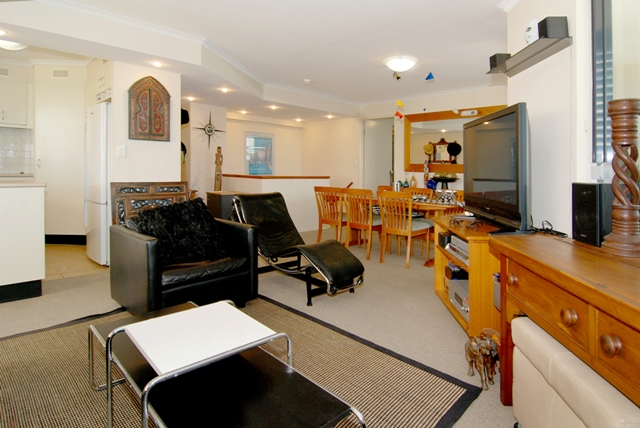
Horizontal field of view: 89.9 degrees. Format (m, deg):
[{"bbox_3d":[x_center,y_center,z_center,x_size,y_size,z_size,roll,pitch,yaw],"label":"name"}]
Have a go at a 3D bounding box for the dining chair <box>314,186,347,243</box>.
[{"bbox_3d":[0.270,0.076,4.690,0.460,0.890,0.530,5,7,44],"label":"dining chair"}]

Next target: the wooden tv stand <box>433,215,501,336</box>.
[{"bbox_3d":[1.235,0.432,2.510,0.420,0.670,0.840,1,7,5],"label":"wooden tv stand"}]

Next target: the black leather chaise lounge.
[{"bbox_3d":[-0.235,0.275,3.130,0.540,0.810,1.340,-7,9,-44],"label":"black leather chaise lounge"}]

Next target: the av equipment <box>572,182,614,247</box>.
[{"bbox_3d":[1.370,0.000,1.510,0.230,0.285,0.180,1,5,6],"label":"av equipment"}]

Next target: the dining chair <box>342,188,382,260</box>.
[{"bbox_3d":[0.650,0.116,4.370,0.460,0.890,0.530,5,7,44],"label":"dining chair"}]

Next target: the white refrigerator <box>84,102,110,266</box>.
[{"bbox_3d":[-2.470,-0.378,4.170,0.680,1.860,0.660,-5,7,-44],"label":"white refrigerator"}]

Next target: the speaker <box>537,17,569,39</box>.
[{"bbox_3d":[1.235,-0.984,1.690,0.110,0.110,0.080,1,7,5],"label":"speaker"}]

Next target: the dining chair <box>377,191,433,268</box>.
[{"bbox_3d":[1.060,0.158,4.050,0.460,0.890,0.530,5,7,44],"label":"dining chair"}]

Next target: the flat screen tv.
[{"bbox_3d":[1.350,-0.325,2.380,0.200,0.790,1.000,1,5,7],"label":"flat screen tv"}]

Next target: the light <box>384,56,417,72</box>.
[{"bbox_3d":[0.880,-1.645,3.500,0.350,0.115,0.350,0,7,0],"label":"light"}]

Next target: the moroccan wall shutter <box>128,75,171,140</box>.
[{"bbox_3d":[-2.000,-1.252,3.790,0.450,0.760,0.050,-5,7,-40],"label":"moroccan wall shutter"}]

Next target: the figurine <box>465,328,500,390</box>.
[{"bbox_3d":[0.867,0.748,1.710,0.150,0.250,0.210,-3,7,-20],"label":"figurine"}]

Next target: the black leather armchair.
[{"bbox_3d":[-1.150,0.416,2.690,0.840,0.700,0.800,-5,7,-43],"label":"black leather armchair"}]

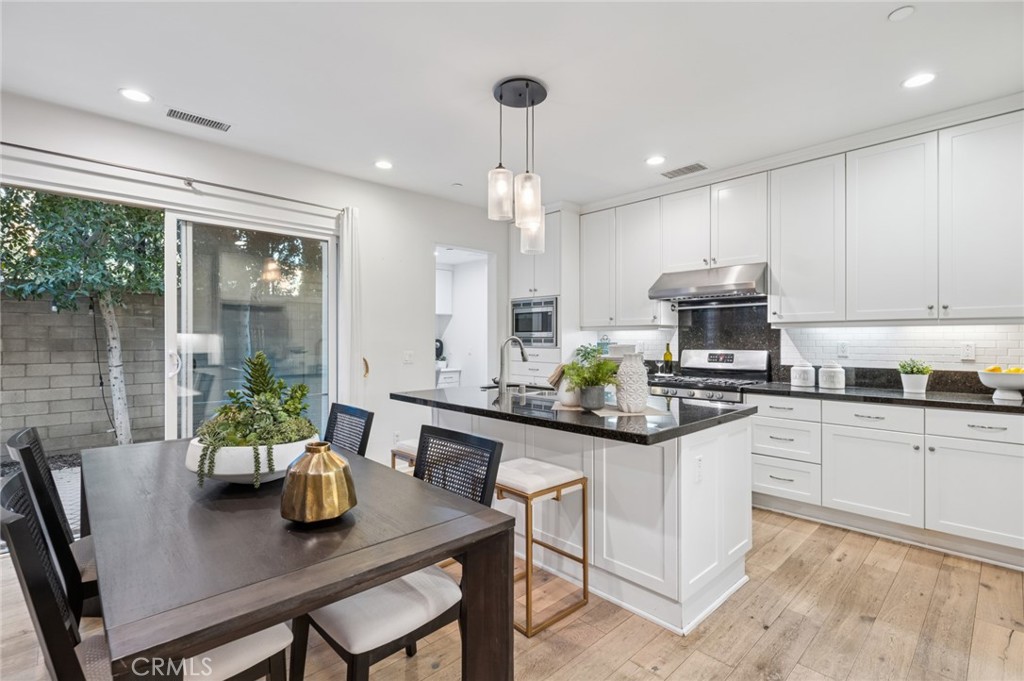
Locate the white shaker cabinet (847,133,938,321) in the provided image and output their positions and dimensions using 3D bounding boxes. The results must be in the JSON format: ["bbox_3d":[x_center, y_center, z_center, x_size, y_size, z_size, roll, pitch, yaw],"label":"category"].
[{"bbox_3d":[2.642,-0.734,3.155,0.330,1.200,0.475,0,0,-44],"label":"white shaker cabinet"}]

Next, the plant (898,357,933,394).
[{"bbox_3d":[2.705,0.238,3.050,0.225,0.236,0.225,0,0,-44],"label":"plant"}]

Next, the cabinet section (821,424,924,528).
[{"bbox_3d":[2.528,0.867,3.154,0.520,0.574,0.528,0,0,-45],"label":"cabinet section"}]

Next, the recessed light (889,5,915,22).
[{"bbox_3d":[1.720,-1.439,2.008,0.110,0.020,0.110,0,0,-44],"label":"recessed light"}]

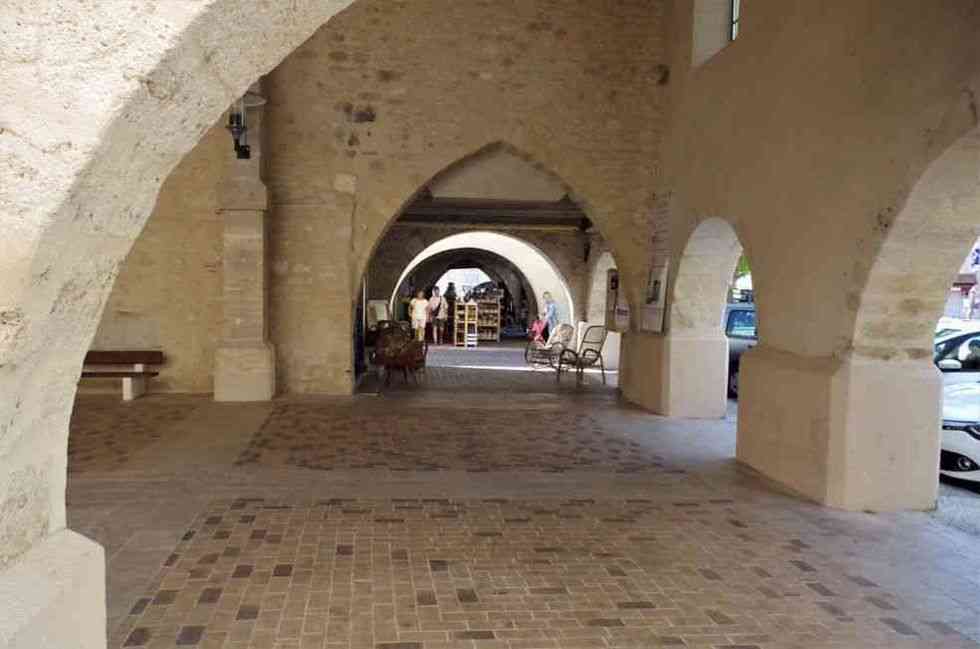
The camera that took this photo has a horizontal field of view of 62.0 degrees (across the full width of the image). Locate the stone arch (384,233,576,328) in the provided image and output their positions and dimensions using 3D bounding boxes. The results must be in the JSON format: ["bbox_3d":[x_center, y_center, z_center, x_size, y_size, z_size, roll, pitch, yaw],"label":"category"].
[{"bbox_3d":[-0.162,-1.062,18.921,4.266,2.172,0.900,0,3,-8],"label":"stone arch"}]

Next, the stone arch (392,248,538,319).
[{"bbox_3d":[-0.731,-1.101,23.023,4.132,2.158,0.900,0,3,-8],"label":"stone arch"}]

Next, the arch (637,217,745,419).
[{"bbox_3d":[3.139,0.005,10.433,0.780,2.700,3.900,0,3,-7],"label":"arch"}]

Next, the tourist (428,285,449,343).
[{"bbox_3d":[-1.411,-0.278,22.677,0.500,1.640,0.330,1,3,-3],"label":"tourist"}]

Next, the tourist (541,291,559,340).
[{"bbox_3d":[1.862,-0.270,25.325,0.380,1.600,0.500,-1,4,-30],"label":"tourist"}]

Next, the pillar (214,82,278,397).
[{"bbox_3d":[-3.611,-1.240,12.086,0.830,4.700,0.640,0,3,-7],"label":"pillar"}]

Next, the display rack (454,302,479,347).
[{"bbox_3d":[-0.649,-0.037,22.060,0.620,1.220,0.380,0,3,-8],"label":"display rack"}]

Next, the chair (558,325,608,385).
[{"bbox_3d":[1.679,0.578,14.869,0.680,1.020,0.600,-2,4,-41],"label":"chair"}]

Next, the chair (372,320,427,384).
[{"bbox_3d":[-1.565,0.471,14.118,0.780,1.000,0.800,-1,3,-27],"label":"chair"}]

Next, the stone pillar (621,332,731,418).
[{"bbox_3d":[2.841,0.669,12.633,0.850,1.130,2.060,0,3,-7],"label":"stone pillar"}]

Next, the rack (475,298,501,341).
[{"bbox_3d":[-0.037,-0.152,24.507,0.720,1.360,0.420,0,3,-6],"label":"rack"}]

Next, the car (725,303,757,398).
[{"bbox_3d":[5.977,0.493,15.751,4.200,1.620,1.780,-2,4,-37],"label":"car"}]

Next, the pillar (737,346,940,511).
[{"bbox_3d":[2.988,0.778,7.195,0.843,1.200,1.902,0,3,-6],"label":"pillar"}]

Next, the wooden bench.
[{"bbox_3d":[-5.690,0.708,11.519,1.950,0.700,0.580,0,3,-8],"label":"wooden bench"}]

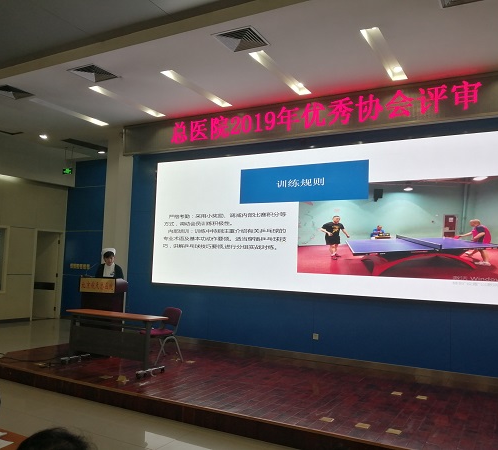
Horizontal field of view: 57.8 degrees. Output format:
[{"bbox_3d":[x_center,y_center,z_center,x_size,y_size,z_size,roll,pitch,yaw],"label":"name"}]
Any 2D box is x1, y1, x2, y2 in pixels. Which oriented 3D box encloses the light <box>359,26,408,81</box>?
[{"bbox_3d":[1.737,-2.120,5.662,0.200,0.080,1.650,0,-4,28],"label":"light"}]

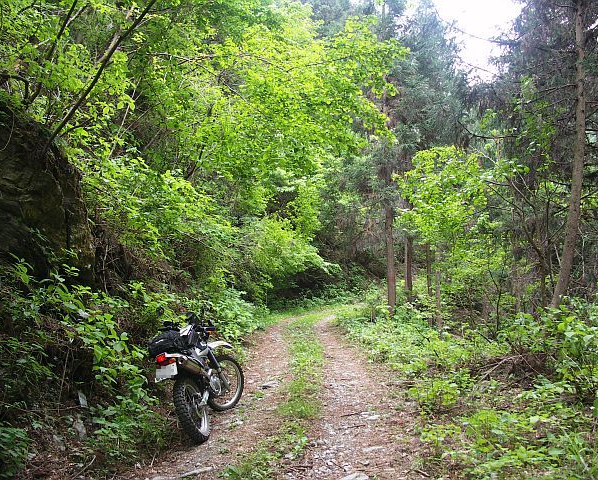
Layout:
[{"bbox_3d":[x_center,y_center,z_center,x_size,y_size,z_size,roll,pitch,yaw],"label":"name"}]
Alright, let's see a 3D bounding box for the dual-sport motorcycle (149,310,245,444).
[{"bbox_3d":[-1.100,1.440,5.650,0.820,1.200,2.100,-15,-6,4],"label":"dual-sport motorcycle"}]

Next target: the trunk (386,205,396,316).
[{"bbox_3d":[3.181,0.713,18.000,0.250,4.000,0.250,-1,-4,0],"label":"trunk"}]

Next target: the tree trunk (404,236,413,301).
[{"bbox_3d":[4.865,1.266,23.000,0.290,2.950,0.290,-1,-4,0],"label":"tree trunk"}]

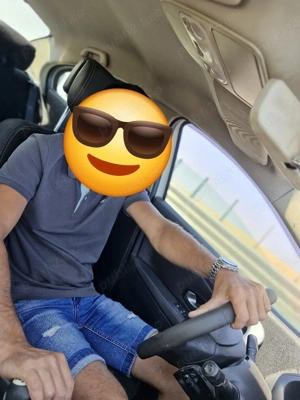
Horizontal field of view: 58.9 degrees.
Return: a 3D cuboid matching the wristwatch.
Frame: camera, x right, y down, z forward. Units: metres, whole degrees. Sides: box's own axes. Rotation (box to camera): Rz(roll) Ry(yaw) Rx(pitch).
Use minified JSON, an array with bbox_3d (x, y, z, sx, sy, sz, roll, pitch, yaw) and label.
[{"bbox_3d":[0.166,0.168,0.603,0.065,0.060,0.043,20,6,-30],"label":"wristwatch"}]

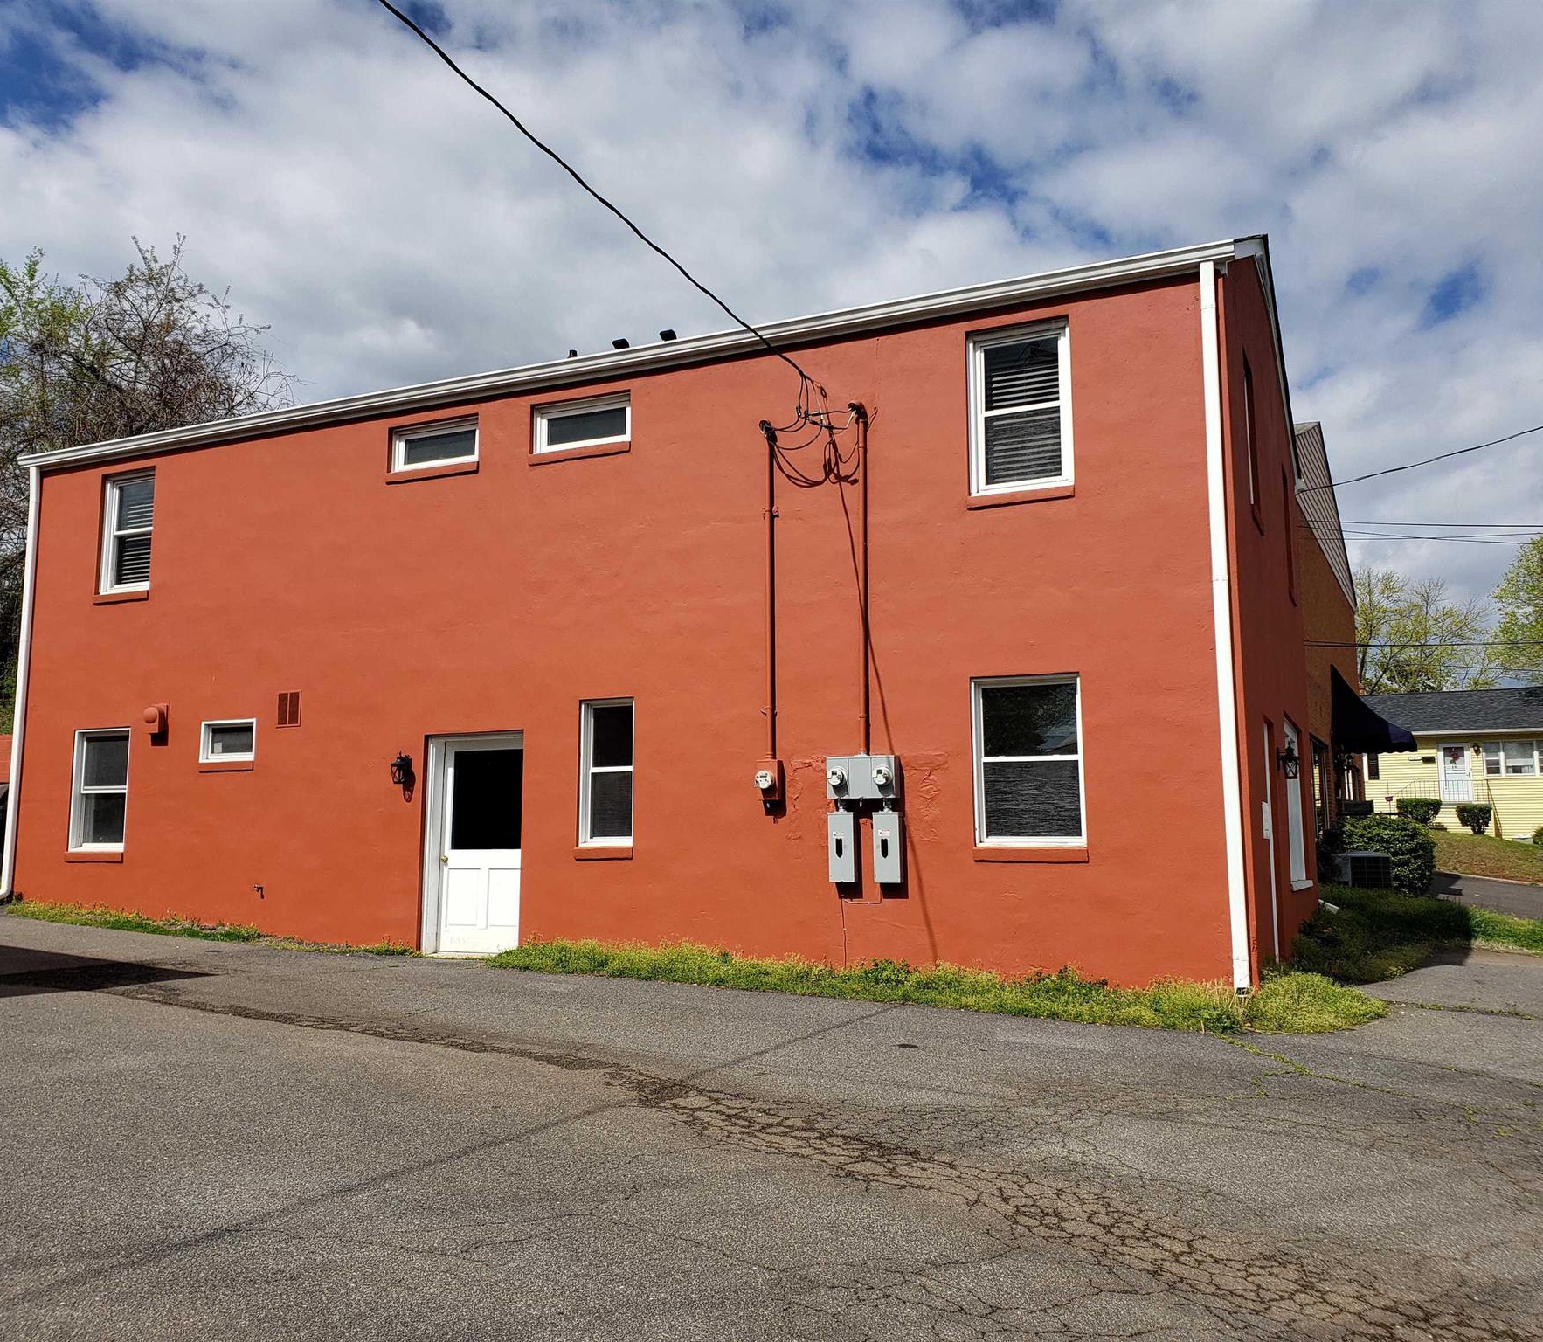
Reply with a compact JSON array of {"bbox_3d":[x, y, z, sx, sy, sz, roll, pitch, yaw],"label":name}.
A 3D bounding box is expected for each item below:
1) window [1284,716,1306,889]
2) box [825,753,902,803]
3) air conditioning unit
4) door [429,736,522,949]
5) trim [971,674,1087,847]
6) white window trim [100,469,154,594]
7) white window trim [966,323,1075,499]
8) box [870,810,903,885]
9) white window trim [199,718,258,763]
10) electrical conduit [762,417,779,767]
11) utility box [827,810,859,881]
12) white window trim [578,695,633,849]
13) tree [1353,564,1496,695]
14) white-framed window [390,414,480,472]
[{"bbox_3d":[5.922,1.491,15.208,0.120,1.834,2.845,-4,-8,24],"label":"window"},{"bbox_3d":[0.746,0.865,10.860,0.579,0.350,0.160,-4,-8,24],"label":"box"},{"bbox_3d":[10.420,3.510,23.600,0.720,0.660,0.720,0,-8,0],"label":"air conditioning unit"},{"bbox_3d":[-2.881,1.695,13.192,1.185,2.154,0.120,-3,-8,24],"label":"door"},{"bbox_3d":[2.107,0.734,10.976,0.903,1.396,0.110,-3,-8,24],"label":"trim"},{"bbox_3d":[-7.455,-1.605,15.640,0.865,1.444,0.100,-3,-8,24],"label":"white window trim"},{"bbox_3d":[2.103,-2.206,11.335,0.882,1.448,0.110,-3,-8,24],"label":"white window trim"},{"bbox_3d":[0.940,1.413,10.735,0.217,0.555,0.095,-4,-8,24],"label":"box"},{"bbox_3d":[-5.867,0.768,14.604,0.799,0.449,0.100,-3,-8,24],"label":"white window trim"},{"bbox_3d":[-0.023,-0.747,11.992,0.093,3.080,0.100,-3,-8,24],"label":"electrical conduit"},{"bbox_3d":[0.585,1.433,10.894,0.215,0.558,0.095,-4,-8,24],"label":"utility box"},{"bbox_3d":[-1.513,0.965,12.610,0.598,1.363,0.100,-3,-8,24],"label":"white window trim"},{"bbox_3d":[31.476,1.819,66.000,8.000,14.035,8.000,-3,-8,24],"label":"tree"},{"bbox_3d":[-3.294,-2.221,13.293,1.064,0.471,0.110,-4,-8,24],"label":"white-framed window"}]

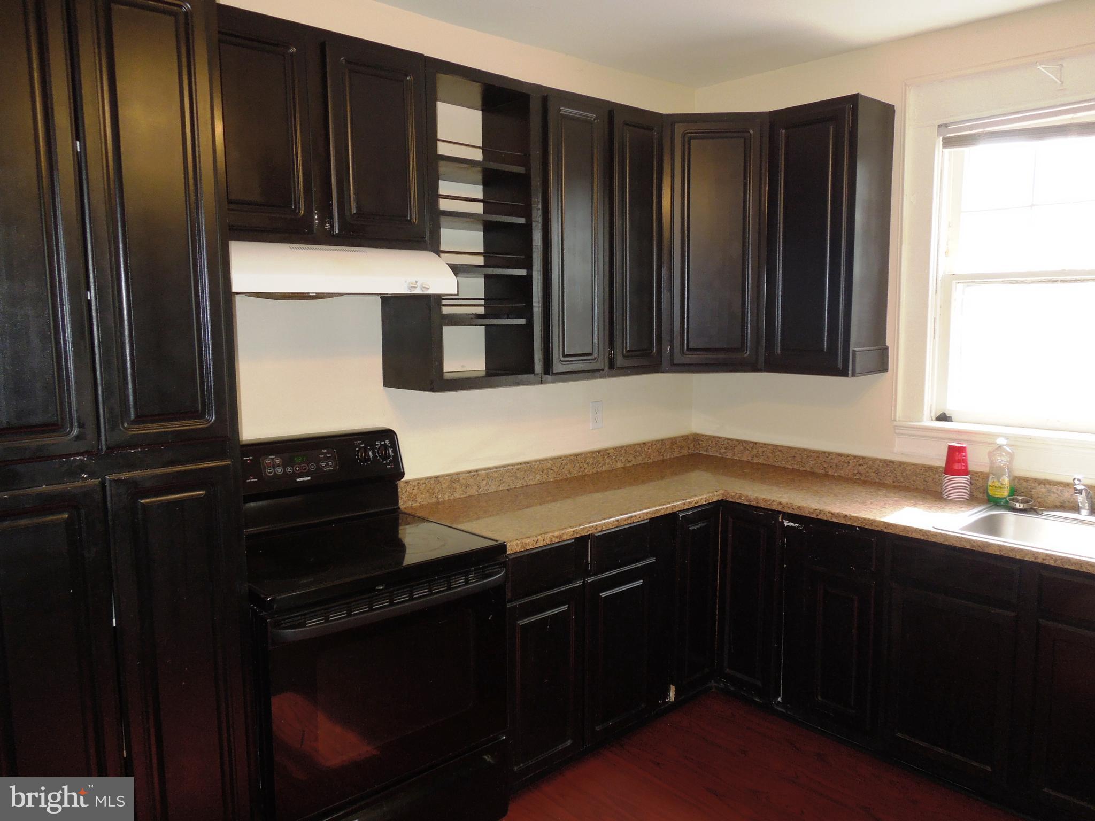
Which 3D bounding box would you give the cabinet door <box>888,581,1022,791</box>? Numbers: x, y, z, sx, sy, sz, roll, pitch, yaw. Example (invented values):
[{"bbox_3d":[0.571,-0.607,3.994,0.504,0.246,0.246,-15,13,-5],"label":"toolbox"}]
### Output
[{"bbox_3d":[1.320,0.902,2.621,0.027,0.587,0.397,-6,8,-41],"label":"cabinet door"}]

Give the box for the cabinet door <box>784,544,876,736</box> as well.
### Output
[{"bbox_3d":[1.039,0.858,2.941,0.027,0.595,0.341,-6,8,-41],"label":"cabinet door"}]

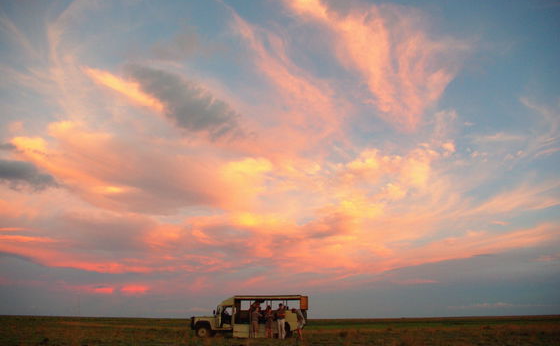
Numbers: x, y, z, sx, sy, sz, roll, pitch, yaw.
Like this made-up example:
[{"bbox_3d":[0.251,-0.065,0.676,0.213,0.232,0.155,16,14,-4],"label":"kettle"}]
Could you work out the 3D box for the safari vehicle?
[{"bbox_3d":[-1.699,8.234,23.868,6.374,2.301,1.900,-4,-19,11],"label":"safari vehicle"}]

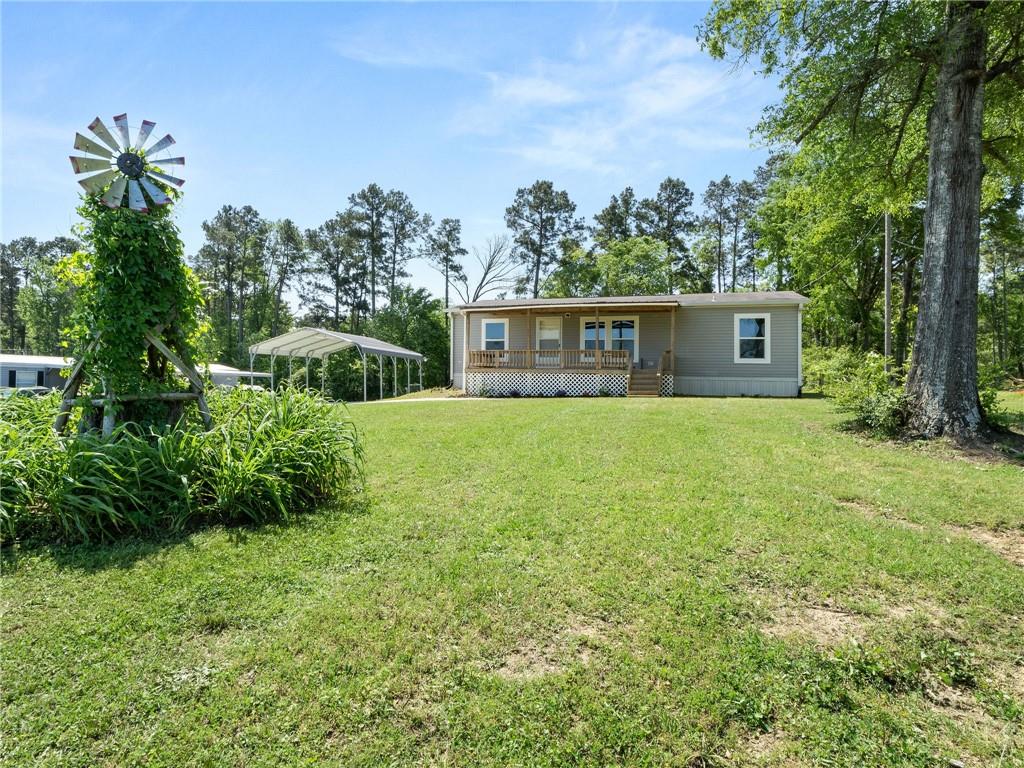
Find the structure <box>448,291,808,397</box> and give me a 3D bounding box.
[{"bbox_3d":[4.653,-1.818,23.621,14.111,4.300,9.300,1,1,19],"label":"structure"}]

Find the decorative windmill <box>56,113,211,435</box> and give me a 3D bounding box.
[{"bbox_3d":[-4.209,-0.885,5.934,1.450,4.176,1.400,0,2,-28],"label":"decorative windmill"}]

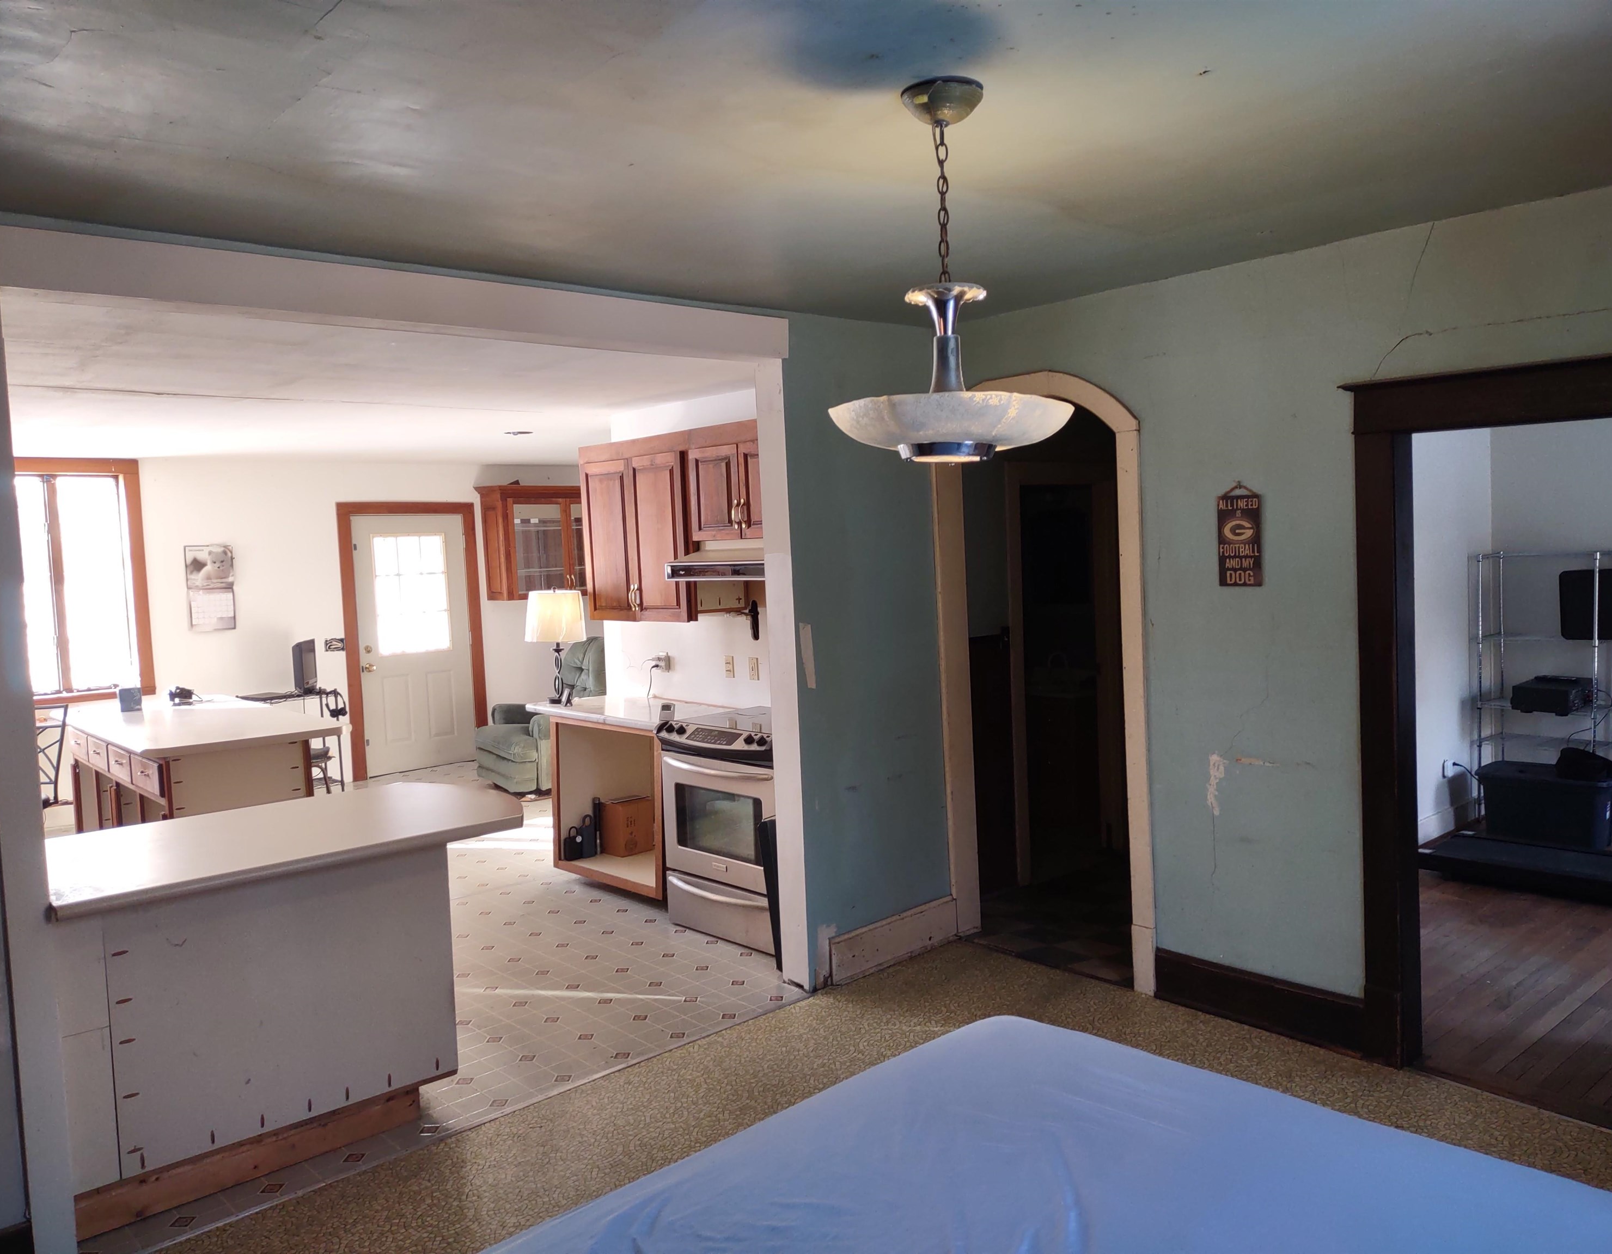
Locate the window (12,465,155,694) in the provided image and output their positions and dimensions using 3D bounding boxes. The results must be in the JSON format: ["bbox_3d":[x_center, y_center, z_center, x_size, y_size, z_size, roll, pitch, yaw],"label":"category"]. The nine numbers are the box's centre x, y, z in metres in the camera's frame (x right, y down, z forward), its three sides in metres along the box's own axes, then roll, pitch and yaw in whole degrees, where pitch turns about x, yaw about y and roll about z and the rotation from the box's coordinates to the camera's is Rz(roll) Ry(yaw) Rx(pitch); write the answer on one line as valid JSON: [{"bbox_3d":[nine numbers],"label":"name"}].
[{"bbox_3d":[-4.948,-0.304,9.005,1.080,1.620,0.120,-5,4,-42],"label":"window"}]

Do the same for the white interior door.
[{"bbox_3d":[-3.075,0.121,10.646,0.935,2.003,0.050,-6,5,-44],"label":"white interior door"}]

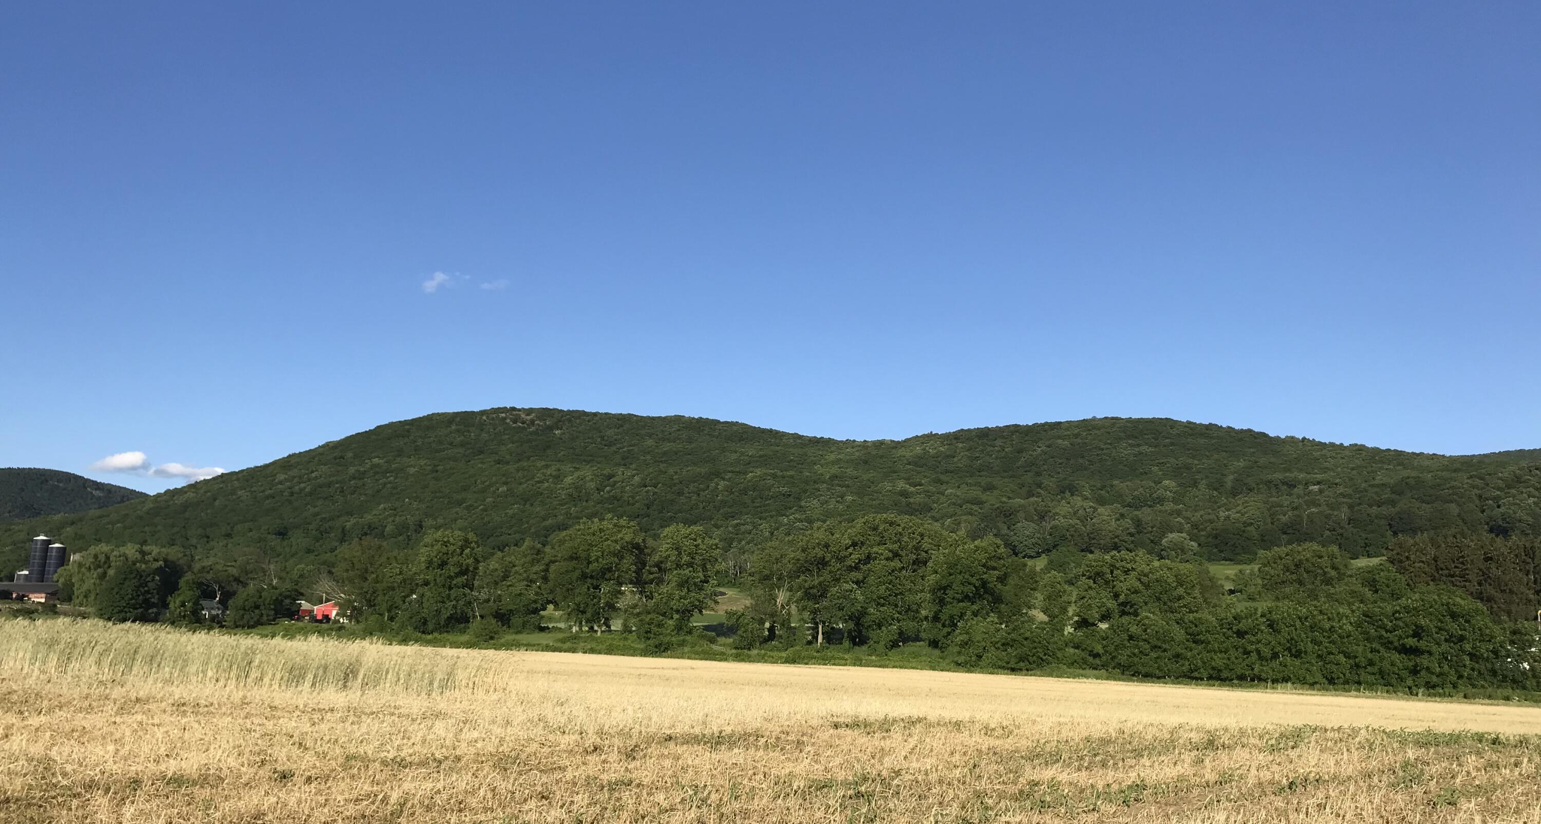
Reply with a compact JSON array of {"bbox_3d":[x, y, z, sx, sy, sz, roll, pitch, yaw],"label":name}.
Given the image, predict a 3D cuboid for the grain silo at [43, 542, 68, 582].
[{"bbox_3d":[-276.090,61.470,480.390,6.100,21.500,6.100,8,-11,-29],"label":"grain silo"}]

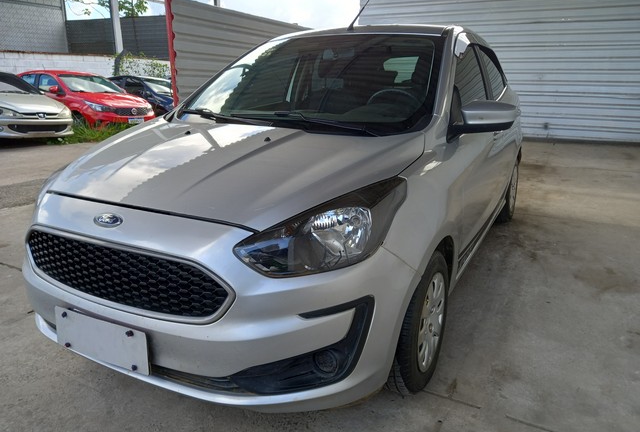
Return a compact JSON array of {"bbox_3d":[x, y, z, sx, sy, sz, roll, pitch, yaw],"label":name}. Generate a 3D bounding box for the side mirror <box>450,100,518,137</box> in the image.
[{"bbox_3d":[0.684,-0.398,1.944,0.250,0.170,0.180,9,19,27],"label":"side mirror"}]

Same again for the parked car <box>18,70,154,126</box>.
[{"bbox_3d":[-5.605,-2.619,10.818,4.000,1.500,1.730,10,19,30],"label":"parked car"}]

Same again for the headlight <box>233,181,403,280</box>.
[{"bbox_3d":[0.032,0.025,1.333,0.350,0.210,0.480,9,19,27],"label":"headlight"}]

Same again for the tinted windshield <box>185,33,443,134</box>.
[{"bbox_3d":[-0.043,-0.685,2.261,1.340,0.112,0.921,9,50,27],"label":"tinted windshield"}]

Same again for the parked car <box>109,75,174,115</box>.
[{"bbox_3d":[-5.070,-3.470,14.050,4.050,1.480,1.710,9,18,26],"label":"parked car"}]

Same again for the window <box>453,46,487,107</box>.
[{"bbox_3d":[0.710,-0.699,2.256,0.060,0.380,0.880,-13,8,31],"label":"window"}]

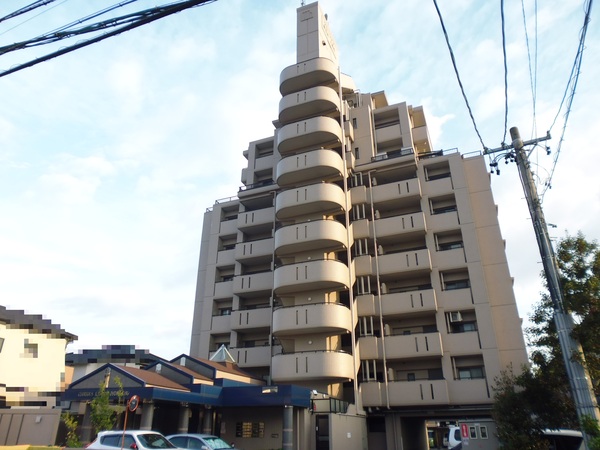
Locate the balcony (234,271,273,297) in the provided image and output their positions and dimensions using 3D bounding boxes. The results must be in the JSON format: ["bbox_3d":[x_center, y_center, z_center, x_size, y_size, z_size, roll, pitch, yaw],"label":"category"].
[{"bbox_3d":[-3.334,4.818,33.460,3.600,1.424,1.700,-9,-25,20],"label":"balcony"}]

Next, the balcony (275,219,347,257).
[{"bbox_3d":[0.514,0.893,28.951,5.156,1.482,1.827,-10,-25,22],"label":"balcony"}]

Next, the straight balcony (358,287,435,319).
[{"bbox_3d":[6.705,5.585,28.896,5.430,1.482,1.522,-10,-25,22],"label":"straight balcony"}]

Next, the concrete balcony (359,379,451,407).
[{"bbox_3d":[6.695,10.679,26.497,5.350,1.424,1.700,-9,-25,20],"label":"concrete balcony"}]

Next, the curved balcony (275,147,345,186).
[{"bbox_3d":[0.514,-4.317,31.223,5.156,1.482,1.827,-10,-25,22],"label":"curved balcony"}]

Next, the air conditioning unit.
[{"bbox_3d":[10.366,6.084,27.528,0.731,0.619,0.325,-10,-25,22],"label":"air conditioning unit"}]

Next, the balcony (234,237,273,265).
[{"bbox_3d":[-3.335,2.245,34.565,3.600,1.424,1.700,-9,-25,20],"label":"balcony"}]

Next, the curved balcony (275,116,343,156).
[{"bbox_3d":[0.513,-7.070,32.423,5.156,1.482,1.827,-10,-25,22],"label":"curved balcony"}]

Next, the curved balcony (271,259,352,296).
[{"bbox_3d":[0.515,3.498,27.815,5.156,1.482,1.827,-10,-25,22],"label":"curved balcony"}]

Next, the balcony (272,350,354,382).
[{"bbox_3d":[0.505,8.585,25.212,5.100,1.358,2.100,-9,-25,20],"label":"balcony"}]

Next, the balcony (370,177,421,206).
[{"bbox_3d":[7.429,-2.304,31.745,3.650,1.424,1.700,-9,-25,20],"label":"balcony"}]

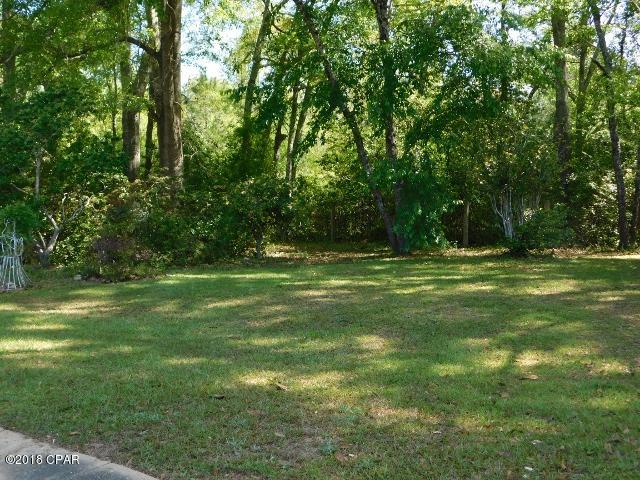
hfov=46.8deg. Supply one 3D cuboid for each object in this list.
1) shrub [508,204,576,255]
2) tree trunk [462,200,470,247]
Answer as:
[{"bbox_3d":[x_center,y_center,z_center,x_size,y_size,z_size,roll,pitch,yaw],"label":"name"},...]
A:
[{"bbox_3d":[5.991,-0.257,20.000,1.750,1.400,1.600,0,3,0],"label":"shrub"},{"bbox_3d":[4.477,-0.504,22.600,0.190,1.400,0.190,0,3,0],"label":"tree trunk"}]

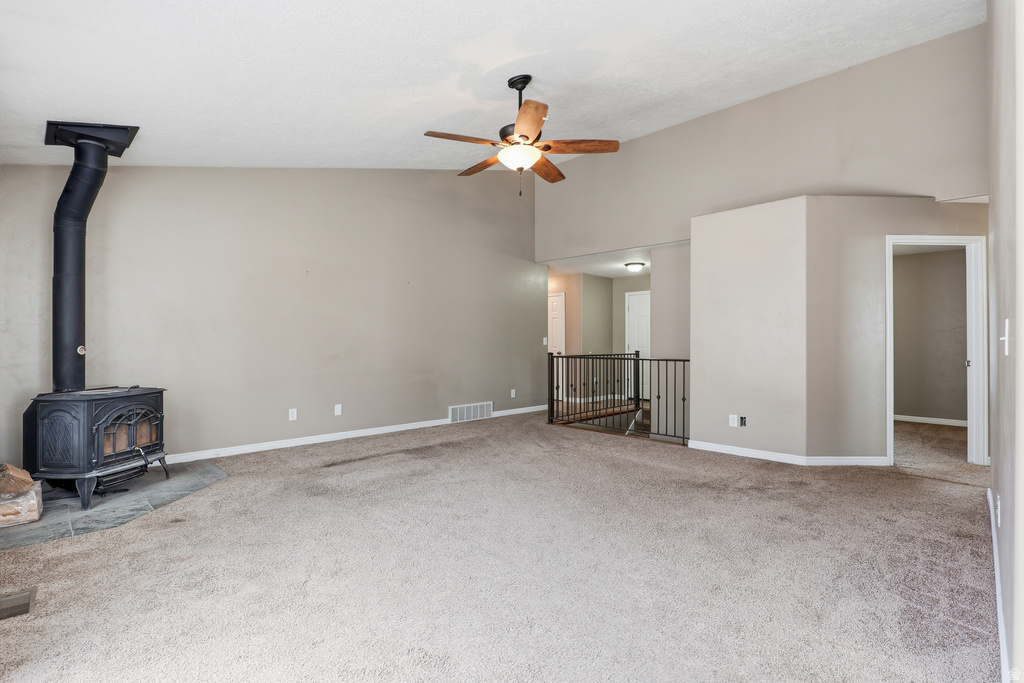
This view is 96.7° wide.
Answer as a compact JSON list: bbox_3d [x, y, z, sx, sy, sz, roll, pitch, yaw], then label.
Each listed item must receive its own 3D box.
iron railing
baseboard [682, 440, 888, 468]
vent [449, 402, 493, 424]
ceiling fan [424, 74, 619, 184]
[{"bbox_3d":[1.976,0.647,6.396,1.930,0.975,2.320,0,0,43],"label":"iron railing"},{"bbox_3d":[2.579,1.091,4.366,1.710,0.083,0.325,0,0,25],"label":"baseboard"},{"bbox_3d":[-0.572,1.018,6.530,0.785,0.236,0.025,0,0,-42],"label":"vent"},{"bbox_3d":[0.066,-1.655,3.470,1.400,0.740,1.400,0,0,0],"label":"ceiling fan"}]

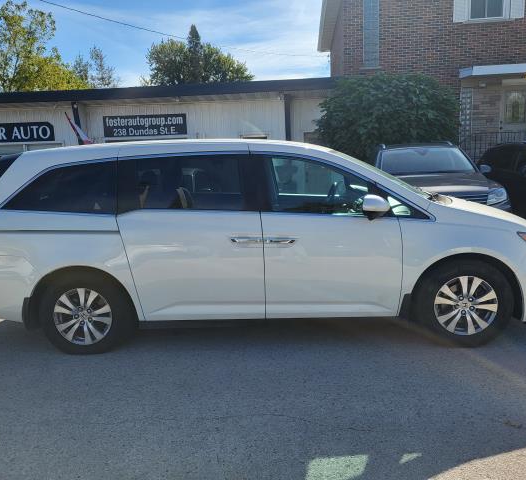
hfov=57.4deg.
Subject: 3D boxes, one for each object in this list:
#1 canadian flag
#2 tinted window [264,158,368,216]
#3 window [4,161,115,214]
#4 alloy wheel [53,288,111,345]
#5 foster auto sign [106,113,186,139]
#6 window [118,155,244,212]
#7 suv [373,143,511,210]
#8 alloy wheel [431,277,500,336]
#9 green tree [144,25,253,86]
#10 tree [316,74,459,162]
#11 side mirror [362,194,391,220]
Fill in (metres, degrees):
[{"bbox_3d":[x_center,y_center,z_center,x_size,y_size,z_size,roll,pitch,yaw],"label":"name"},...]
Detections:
[{"bbox_3d":[-5.011,-2.952,13.200,0.850,1.150,0.350,-2,9,3],"label":"canadian flag"},{"bbox_3d":[0.429,-0.418,3.671,0.810,0.450,0.120,-2,12,2],"label":"tinted window"},{"bbox_3d":[-1.596,-0.397,3.751,0.890,0.420,0.120,-2,12,2],"label":"window"},{"bbox_3d":[-1.428,0.593,3.902,0.470,0.470,0.180,-2,12,2],"label":"alloy wheel"},{"bbox_3d":[-3.403,-3.302,13.900,2.430,0.610,0.050,-2,9,3],"label":"foster auto sign"},{"bbox_3d":[-0.638,-0.429,3.715,0.970,0.430,0.120,-2,12,2],"label":"window"},{"bbox_3d":[2.802,-0.935,8.845,1.910,1.720,4.700,-1,9,7],"label":"suv"},{"bbox_3d":[1.570,0.495,3.784,0.465,0.465,0.190,-2,9,3],"label":"alloy wheel"},{"bbox_3d":[-5.486,-13.114,43.203,9.600,11.690,9.000,-2,12,3],"label":"green tree"},{"bbox_3d":[3.100,-2.313,11.984,3.600,3.480,3.000,-2,9,3],"label":"tree"},{"bbox_3d":[0.822,-0.235,3.484,0.170,0.190,0.240,-2,12,2],"label":"side mirror"}]

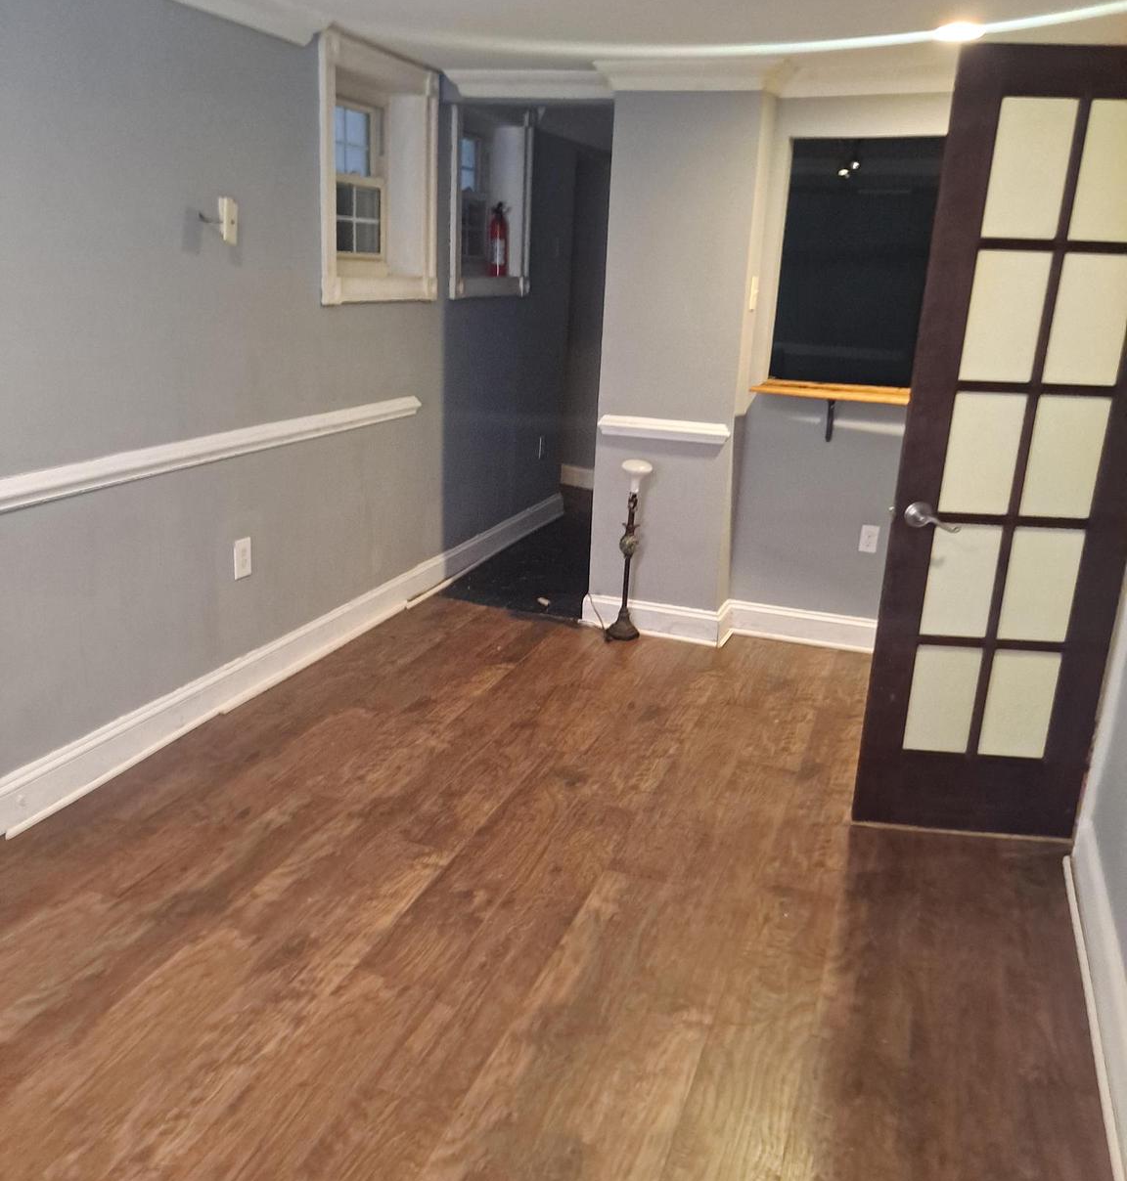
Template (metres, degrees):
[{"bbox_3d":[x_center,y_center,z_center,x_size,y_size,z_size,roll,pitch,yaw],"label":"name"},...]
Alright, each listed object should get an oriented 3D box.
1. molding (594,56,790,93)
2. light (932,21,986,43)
[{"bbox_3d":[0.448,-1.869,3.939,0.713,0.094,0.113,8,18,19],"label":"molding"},{"bbox_3d":[1.187,-1.679,3.256,0.149,0.027,0.151,8,18,19],"label":"light"}]

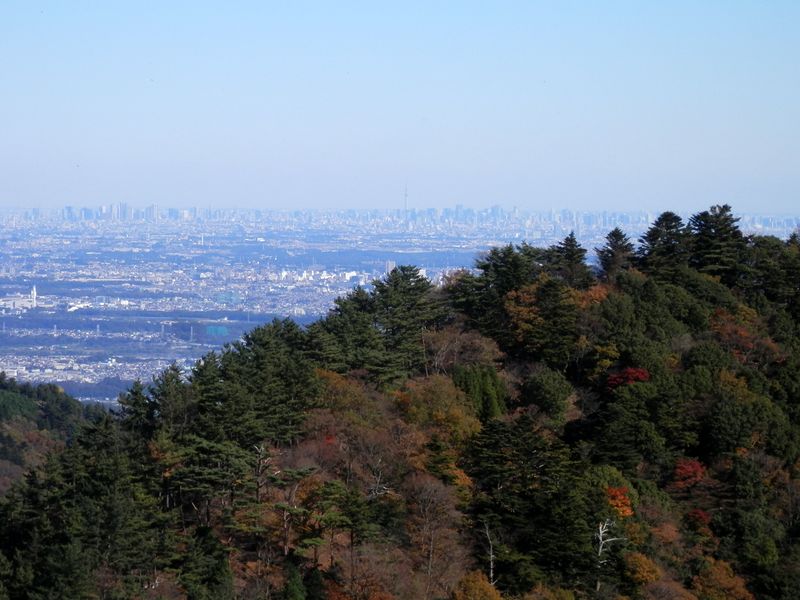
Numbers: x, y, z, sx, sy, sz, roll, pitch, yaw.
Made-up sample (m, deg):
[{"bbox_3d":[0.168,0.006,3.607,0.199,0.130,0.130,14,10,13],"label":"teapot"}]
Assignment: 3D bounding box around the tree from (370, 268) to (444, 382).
[{"bbox_3d":[1.040,3.580,540.000,9.680,16.970,9.680,0,2,0],"label":"tree"}]

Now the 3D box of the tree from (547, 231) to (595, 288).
[{"bbox_3d":[26.790,-5.650,610.000,7.180,10.420,7.180,0,2,0],"label":"tree"}]

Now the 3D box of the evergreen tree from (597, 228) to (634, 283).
[{"bbox_3d":[33.930,-6.500,615.000,5.980,10.140,5.980,0,2,0],"label":"evergreen tree"}]

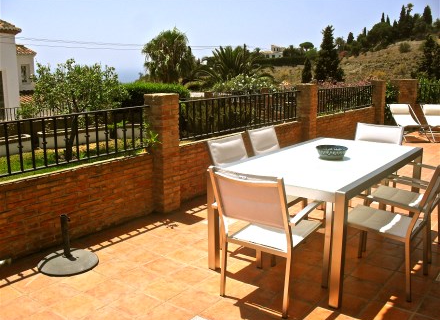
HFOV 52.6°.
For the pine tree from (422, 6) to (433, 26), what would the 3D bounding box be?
[{"bbox_3d":[48.983,-33.660,105.594,2.400,5.500,2.400,0,12,0],"label":"pine tree"}]

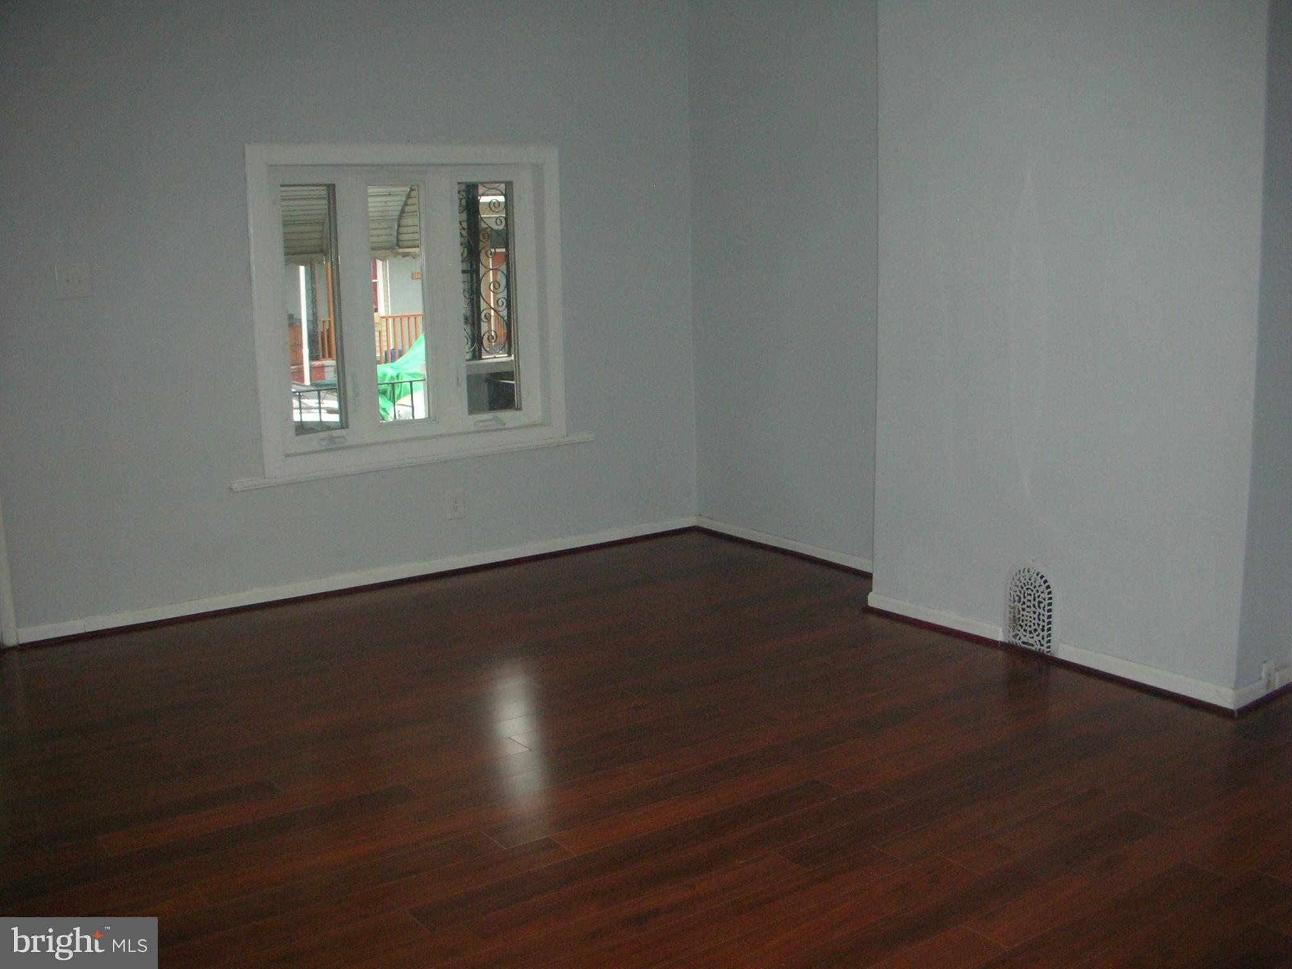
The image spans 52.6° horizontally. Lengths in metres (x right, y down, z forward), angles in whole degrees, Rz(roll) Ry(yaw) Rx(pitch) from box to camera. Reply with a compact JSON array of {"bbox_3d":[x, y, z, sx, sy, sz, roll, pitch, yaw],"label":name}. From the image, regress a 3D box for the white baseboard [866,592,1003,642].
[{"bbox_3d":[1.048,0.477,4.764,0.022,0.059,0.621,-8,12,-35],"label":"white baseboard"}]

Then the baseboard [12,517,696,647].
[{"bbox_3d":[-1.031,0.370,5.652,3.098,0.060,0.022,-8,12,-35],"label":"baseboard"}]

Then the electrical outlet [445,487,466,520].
[{"bbox_3d":[-0.846,0.086,5.750,0.078,0.119,0.012,-8,12,-35],"label":"electrical outlet"}]

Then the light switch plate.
[{"bbox_3d":[-2.076,-0.737,4.733,0.119,0.122,0.012,-8,12,-35],"label":"light switch plate"}]

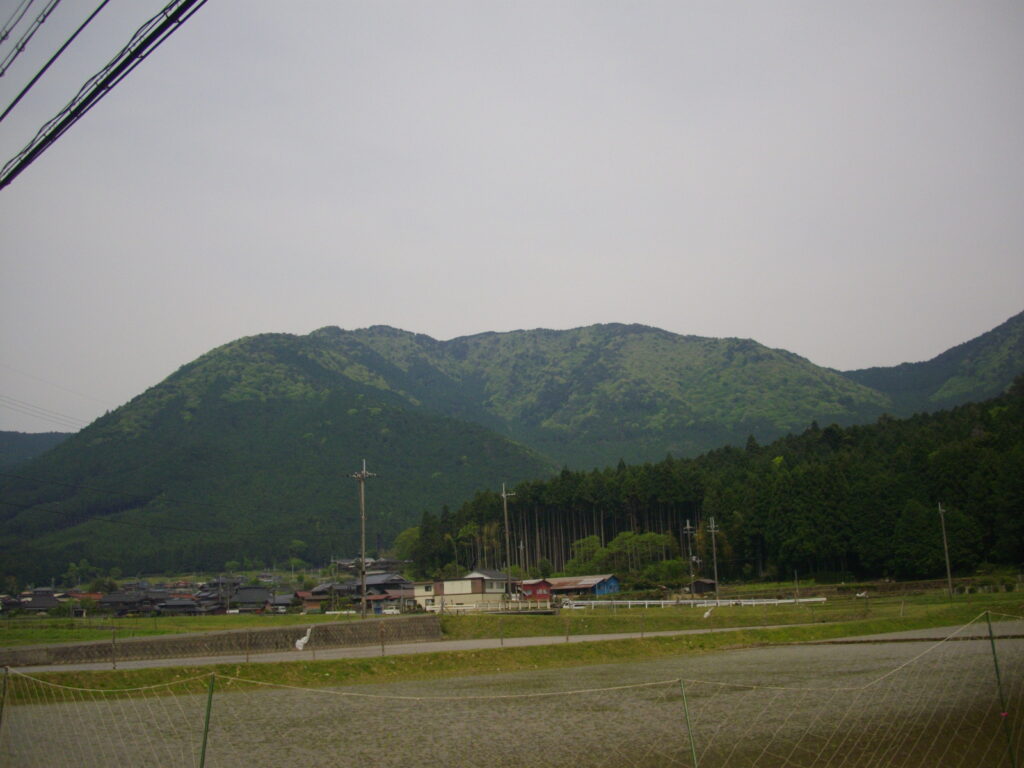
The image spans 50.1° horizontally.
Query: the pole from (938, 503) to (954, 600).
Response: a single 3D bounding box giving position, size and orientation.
[{"bbox_3d":[54.784,21.074,138.000,0.800,12.100,0.600,-6,-10,21],"label":"pole"}]

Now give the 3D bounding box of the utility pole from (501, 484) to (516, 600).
[{"bbox_3d":[-0.403,18.184,126.000,1.500,13.570,0.500,-2,-10,-1],"label":"utility pole"}]

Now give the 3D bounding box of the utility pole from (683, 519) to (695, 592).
[{"bbox_3d":[29.191,28.171,180.000,1.750,11.870,0.600,-4,-10,9],"label":"utility pole"}]

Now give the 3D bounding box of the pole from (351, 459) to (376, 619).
[{"bbox_3d":[-11.940,12.344,88.000,1.950,12.670,0.550,-1,-10,-8],"label":"pole"}]

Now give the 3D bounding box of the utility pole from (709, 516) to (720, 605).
[{"bbox_3d":[29.973,26.081,162.000,1.700,12.720,0.500,-4,-10,10],"label":"utility pole"}]

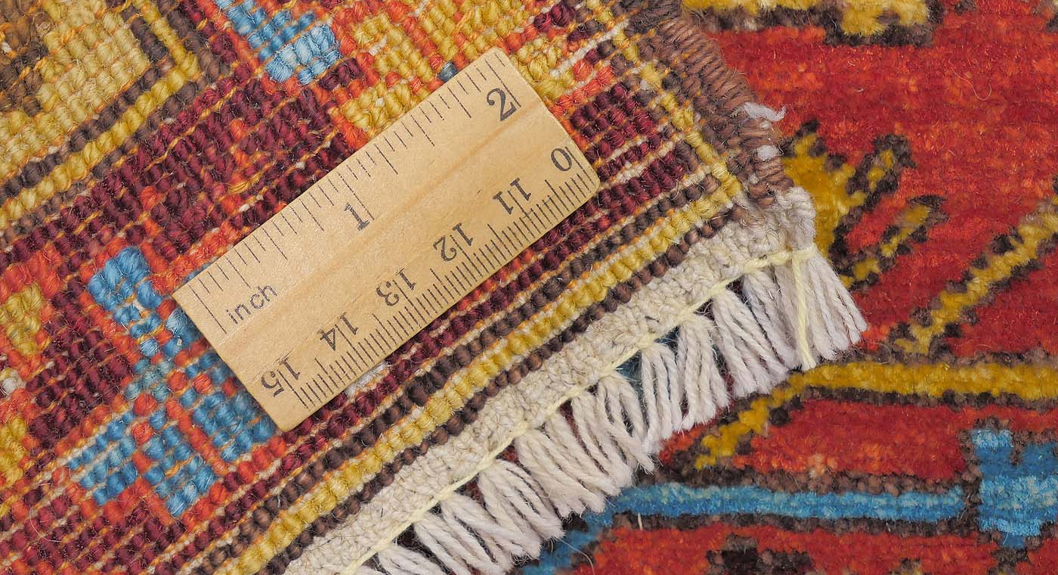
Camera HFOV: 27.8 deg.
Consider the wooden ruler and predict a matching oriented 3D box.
[{"bbox_3d":[-0.019,-0.007,0.294,0.056,0.003,0.024,-37,90,0],"label":"wooden ruler"}]

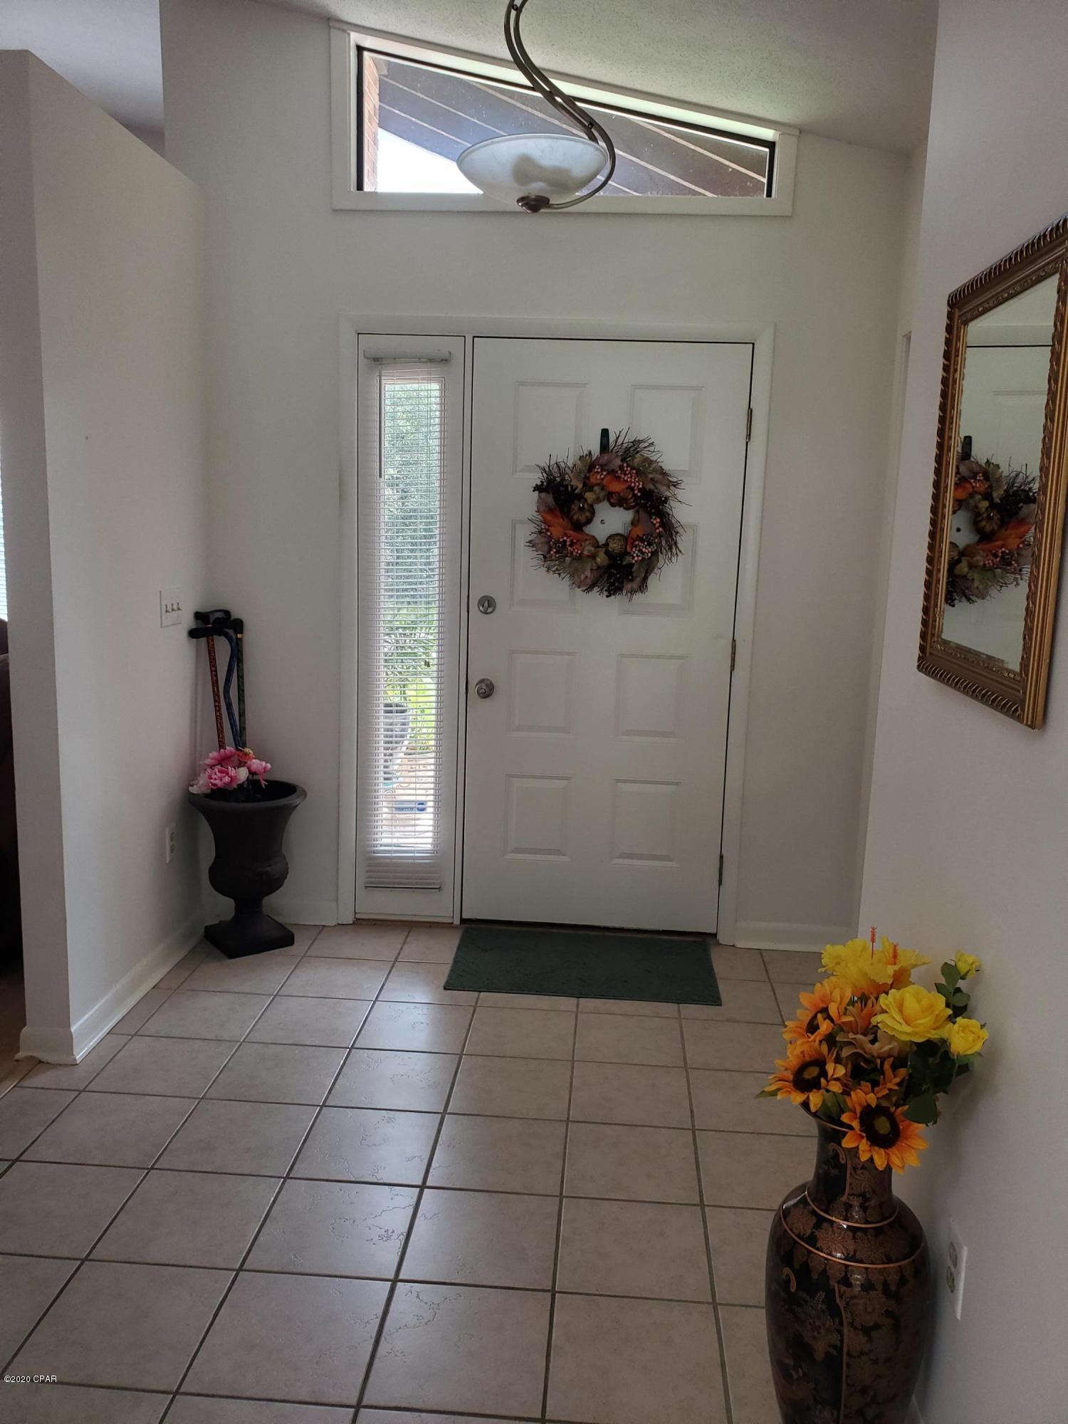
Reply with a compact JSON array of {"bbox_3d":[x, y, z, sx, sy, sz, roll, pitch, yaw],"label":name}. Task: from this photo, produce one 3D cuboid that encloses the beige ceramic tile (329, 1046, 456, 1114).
[{"bbox_3d":[-0.361,0.958,2.780,0.297,0.010,0.295,2,9,4],"label":"beige ceramic tile"}]

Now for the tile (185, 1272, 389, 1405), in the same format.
[{"bbox_3d":[-0.426,1.104,1.893,0.300,0.010,0.297,2,10,4],"label":"tile"}]

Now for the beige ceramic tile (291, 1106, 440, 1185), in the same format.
[{"bbox_3d":[-0.383,1.006,2.481,0.300,0.010,0.297,2,10,4],"label":"beige ceramic tile"}]

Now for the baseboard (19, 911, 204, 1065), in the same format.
[{"bbox_3d":[-1.244,0.784,3.325,0.178,0.100,1.080,2,10,4],"label":"baseboard"}]

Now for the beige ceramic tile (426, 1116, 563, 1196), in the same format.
[{"bbox_3d":[-0.080,1.030,2.492,0.303,0.010,0.301,2,10,4],"label":"beige ceramic tile"}]

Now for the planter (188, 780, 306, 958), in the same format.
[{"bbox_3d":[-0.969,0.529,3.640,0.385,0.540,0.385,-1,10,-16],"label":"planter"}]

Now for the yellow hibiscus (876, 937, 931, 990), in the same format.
[{"bbox_3d":[0.516,0.353,1.500,0.085,0.070,0.080,5,10,20],"label":"yellow hibiscus"}]

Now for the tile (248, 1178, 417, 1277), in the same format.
[{"bbox_3d":[-0.404,1.055,2.187,0.297,0.010,0.295,2,9,4],"label":"tile"}]

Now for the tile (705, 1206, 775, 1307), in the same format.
[{"bbox_3d":[0.512,1.103,2.153,0.303,0.010,0.301,2,10,4],"label":"tile"}]

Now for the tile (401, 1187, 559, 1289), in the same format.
[{"bbox_3d":[-0.101,1.080,2.194,0.303,0.010,0.301,2,10,4],"label":"tile"}]

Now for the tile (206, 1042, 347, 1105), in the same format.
[{"bbox_3d":[-0.674,0.956,2.828,0.302,0.010,0.300,2,10,4],"label":"tile"}]

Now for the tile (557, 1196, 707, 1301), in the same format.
[{"bbox_3d":[0.202,1.078,2.147,0.300,0.010,0.297,2,10,4],"label":"tile"}]

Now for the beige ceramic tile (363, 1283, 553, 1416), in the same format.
[{"bbox_3d":[-0.122,1.114,1.869,0.297,0.010,0.295,2,9,4],"label":"beige ceramic tile"}]

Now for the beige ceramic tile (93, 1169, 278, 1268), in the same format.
[{"bbox_3d":[-0.708,1.043,2.207,0.297,0.010,0.295,2,9,4],"label":"beige ceramic tile"}]

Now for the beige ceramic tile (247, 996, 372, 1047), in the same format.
[{"bbox_3d":[-0.652,0.905,3.123,0.302,0.010,0.300,2,10,4],"label":"beige ceramic tile"}]

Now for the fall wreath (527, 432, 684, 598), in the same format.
[{"bbox_3d":[0.242,-0.649,3.553,0.534,0.553,0.120,2,9,4],"label":"fall wreath"}]

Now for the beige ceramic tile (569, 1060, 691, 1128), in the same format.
[{"bbox_3d":[0.245,0.980,2.735,0.300,0.010,0.297,2,10,4],"label":"beige ceramic tile"}]

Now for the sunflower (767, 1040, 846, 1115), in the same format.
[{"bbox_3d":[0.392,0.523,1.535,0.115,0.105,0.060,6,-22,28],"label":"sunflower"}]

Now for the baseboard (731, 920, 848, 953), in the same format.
[{"bbox_3d":[0.901,0.785,3.718,0.396,0.094,0.018,2,9,4],"label":"baseboard"}]

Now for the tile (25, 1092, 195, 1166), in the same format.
[{"bbox_3d":[-0.989,0.982,2.522,0.300,0.010,0.297,2,10,4],"label":"tile"}]

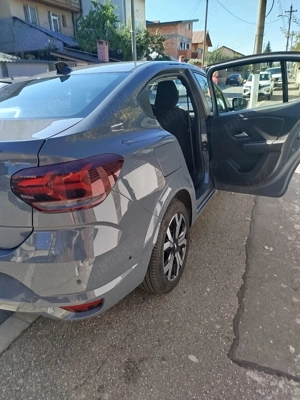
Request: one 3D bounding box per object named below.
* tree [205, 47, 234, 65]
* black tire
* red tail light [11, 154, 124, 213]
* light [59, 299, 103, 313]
[{"bbox_3d":[10.025,-19.546,40.000,4.400,4.800,4.200,2,21,14],"label":"tree"},{"bbox_3d":[0.100,0.299,1.864,0.200,0.620,0.620,6,24,26],"label":"black tire"},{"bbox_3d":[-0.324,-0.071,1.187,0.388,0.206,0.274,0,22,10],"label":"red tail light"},{"bbox_3d":[-0.288,0.458,1.191,0.177,0.050,0.040,-3,21,2],"label":"light"}]

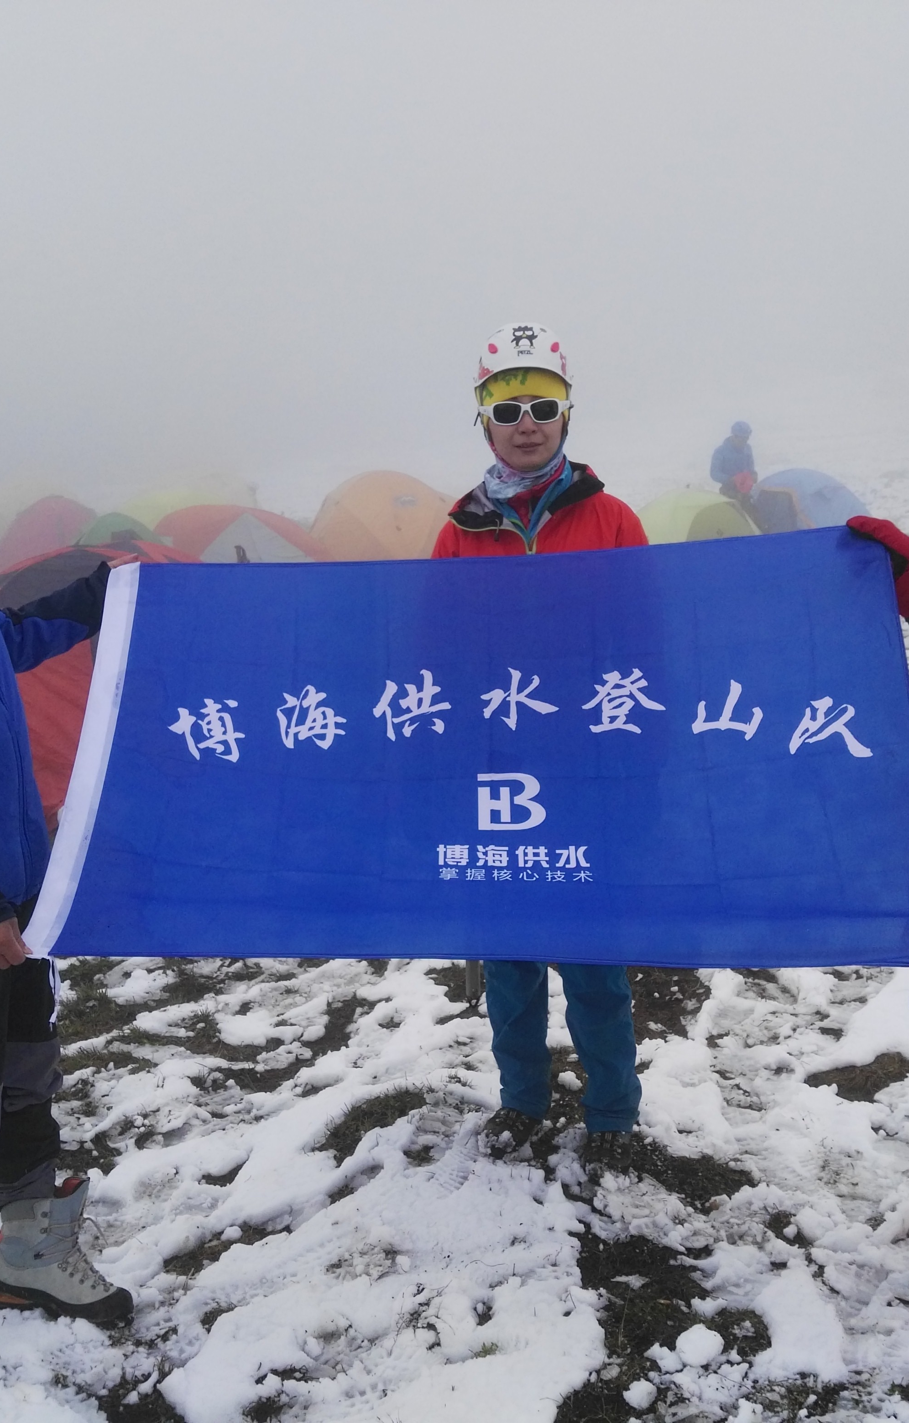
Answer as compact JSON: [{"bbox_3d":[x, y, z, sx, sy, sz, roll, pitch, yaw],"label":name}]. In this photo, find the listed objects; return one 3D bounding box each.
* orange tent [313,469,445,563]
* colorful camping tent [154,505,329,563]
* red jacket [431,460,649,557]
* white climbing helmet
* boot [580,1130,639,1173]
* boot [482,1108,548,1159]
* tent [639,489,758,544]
[{"bbox_3d":[-0.611,-1.444,13.069,1.800,1.200,1.900,-3,7,-13],"label":"orange tent"},{"bbox_3d":[-1.500,-0.872,10.664,1.900,1.120,1.800,-3,7,-14],"label":"colorful camping tent"},{"bbox_3d":[0.180,-0.170,3.240,0.530,0.700,0.290,-1,7,5],"label":"red jacket"},{"bbox_3d":[0.138,-0.711,3.100,0.210,0.155,0.265,0,12,3],"label":"white climbing helmet"},{"bbox_3d":[0.345,0.847,3.326,0.110,0.170,0.290,1,12,9],"label":"boot"},{"bbox_3d":[0.137,0.835,3.394,0.110,0.170,0.290,3,13,18],"label":"boot"},{"bbox_3d":[2.432,-1.769,15.891,2.000,1.100,1.900,-5,13,-20],"label":"tent"}]

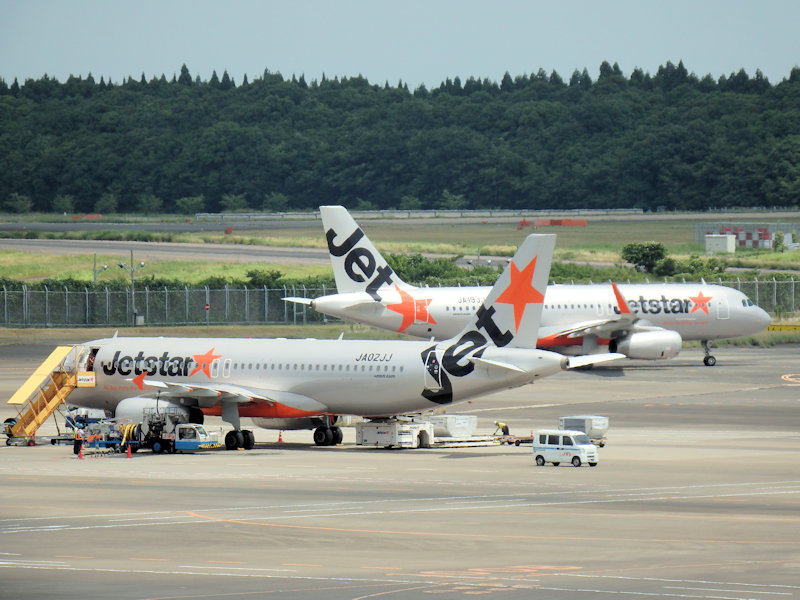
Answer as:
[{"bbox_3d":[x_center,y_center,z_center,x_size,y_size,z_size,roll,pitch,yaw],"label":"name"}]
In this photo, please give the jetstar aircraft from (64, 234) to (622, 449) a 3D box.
[{"bbox_3d":[-5.583,2.234,476.555,37.570,11.760,34.100,1,2,39],"label":"jetstar aircraft"}]

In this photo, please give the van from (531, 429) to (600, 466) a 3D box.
[{"bbox_3d":[8.680,7.721,452.771,3.395,1.890,1.475,1,2,38],"label":"van"}]

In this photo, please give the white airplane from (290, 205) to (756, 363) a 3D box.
[{"bbox_3d":[10.407,-0.936,620.639,37.570,11.760,35.800,-1,1,-29],"label":"white airplane"}]

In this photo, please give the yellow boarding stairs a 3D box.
[{"bbox_3d":[-19.642,5.328,481.560,1.900,5.450,6.200,1,2,39],"label":"yellow boarding stairs"}]

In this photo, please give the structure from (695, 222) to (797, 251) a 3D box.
[{"bbox_3d":[45.368,-8.207,1138.000,12.800,3.600,8.000,0,1,0],"label":"structure"}]

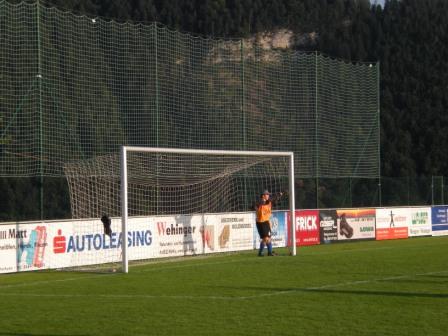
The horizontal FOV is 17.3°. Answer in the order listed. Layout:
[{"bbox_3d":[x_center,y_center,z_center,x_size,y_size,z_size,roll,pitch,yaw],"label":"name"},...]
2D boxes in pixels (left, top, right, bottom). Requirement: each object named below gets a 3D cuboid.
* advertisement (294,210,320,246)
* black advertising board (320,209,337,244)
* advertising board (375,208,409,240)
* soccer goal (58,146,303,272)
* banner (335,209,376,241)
[{"bbox_3d":[2.305,1.739,42.312,0.080,0.980,1.950,-1,-1,30],"label":"advertisement"},{"bbox_3d":[3.083,1.746,43.681,0.080,0.980,1.220,-1,-1,30],"label":"black advertising board"},{"bbox_3d":[5.442,1.788,47.809,0.080,1.000,2.710,-1,-1,30],"label":"advertising board"},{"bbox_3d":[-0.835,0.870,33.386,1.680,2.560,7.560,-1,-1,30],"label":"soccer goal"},{"bbox_3d":[4.080,1.740,45.415,0.080,0.930,2.820,-1,-1,30],"label":"banner"}]

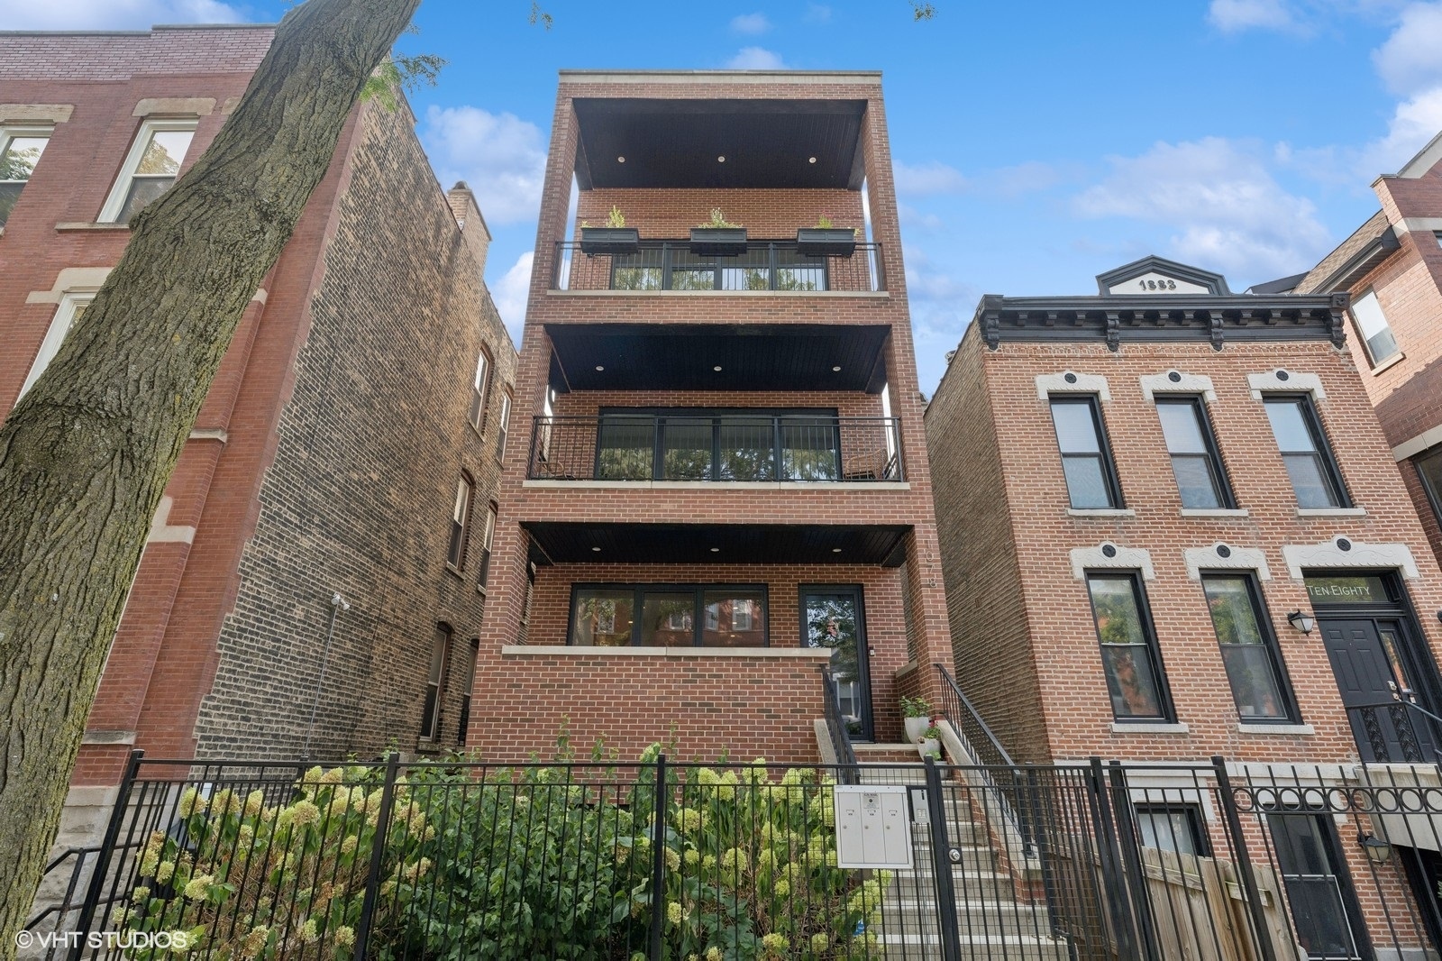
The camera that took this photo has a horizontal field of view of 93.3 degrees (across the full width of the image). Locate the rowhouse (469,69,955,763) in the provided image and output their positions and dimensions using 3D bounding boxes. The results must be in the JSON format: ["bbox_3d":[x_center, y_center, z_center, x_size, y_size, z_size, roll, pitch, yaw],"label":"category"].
[{"bbox_3d":[-0.028,0.908,15.588,5.973,13.318,12.000,0,-23,0],"label":"rowhouse"}]

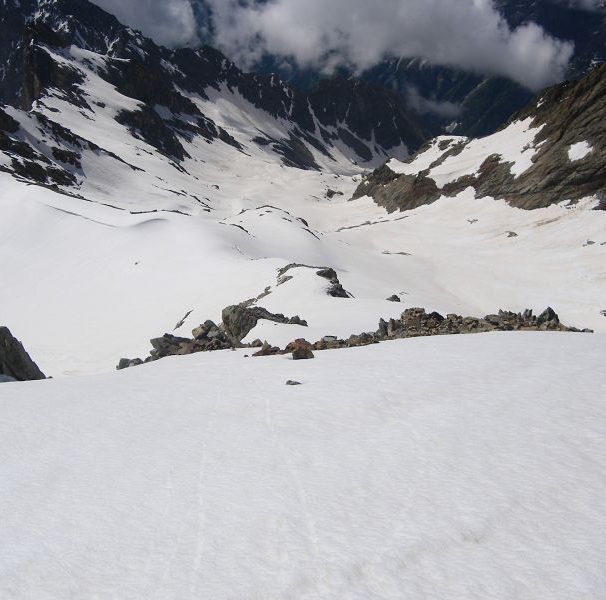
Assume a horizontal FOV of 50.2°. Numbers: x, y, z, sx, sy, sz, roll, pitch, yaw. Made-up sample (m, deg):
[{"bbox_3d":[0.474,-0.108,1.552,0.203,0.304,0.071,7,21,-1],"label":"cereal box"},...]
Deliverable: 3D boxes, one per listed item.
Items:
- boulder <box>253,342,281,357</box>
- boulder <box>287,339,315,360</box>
[{"bbox_3d":[-1.190,1.660,21.700,0.920,0.340,0.550,0,20,0],"label":"boulder"},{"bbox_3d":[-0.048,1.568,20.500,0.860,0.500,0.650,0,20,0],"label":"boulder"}]

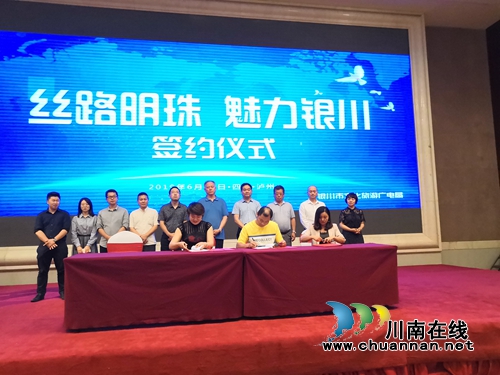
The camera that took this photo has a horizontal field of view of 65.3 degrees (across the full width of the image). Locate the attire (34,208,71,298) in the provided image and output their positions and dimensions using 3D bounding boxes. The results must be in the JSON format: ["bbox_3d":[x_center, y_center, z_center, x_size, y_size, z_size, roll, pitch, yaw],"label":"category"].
[{"bbox_3d":[-3.072,1.007,6.099,0.538,1.384,0.360,-1,-6,-10],"label":"attire"}]

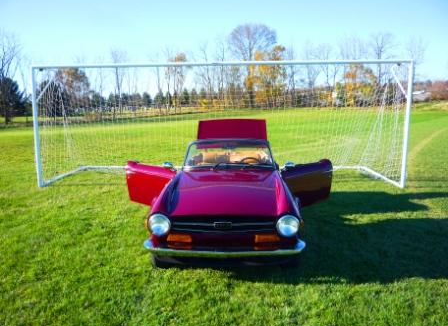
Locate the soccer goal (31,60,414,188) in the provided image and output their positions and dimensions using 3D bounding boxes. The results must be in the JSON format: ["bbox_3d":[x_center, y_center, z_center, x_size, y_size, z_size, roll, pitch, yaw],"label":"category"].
[{"bbox_3d":[-0.042,-0.898,9.006,7.520,2.500,2.400,0,8,1],"label":"soccer goal"}]

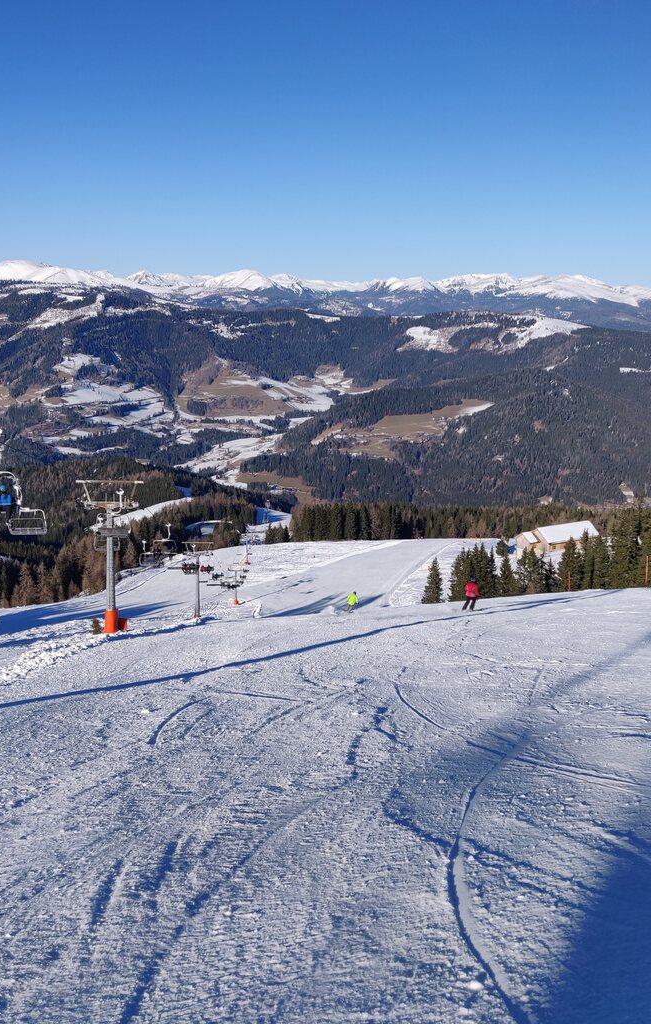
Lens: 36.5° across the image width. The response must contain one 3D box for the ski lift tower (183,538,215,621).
[{"bbox_3d":[-19.770,10.580,154.320,4.900,12.670,2.600,1,12,-3],"label":"ski lift tower"}]

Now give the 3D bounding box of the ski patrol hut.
[{"bbox_3d":[69.170,8.160,290.000,24.650,8.270,9.280,-6,14,-33],"label":"ski patrol hut"}]

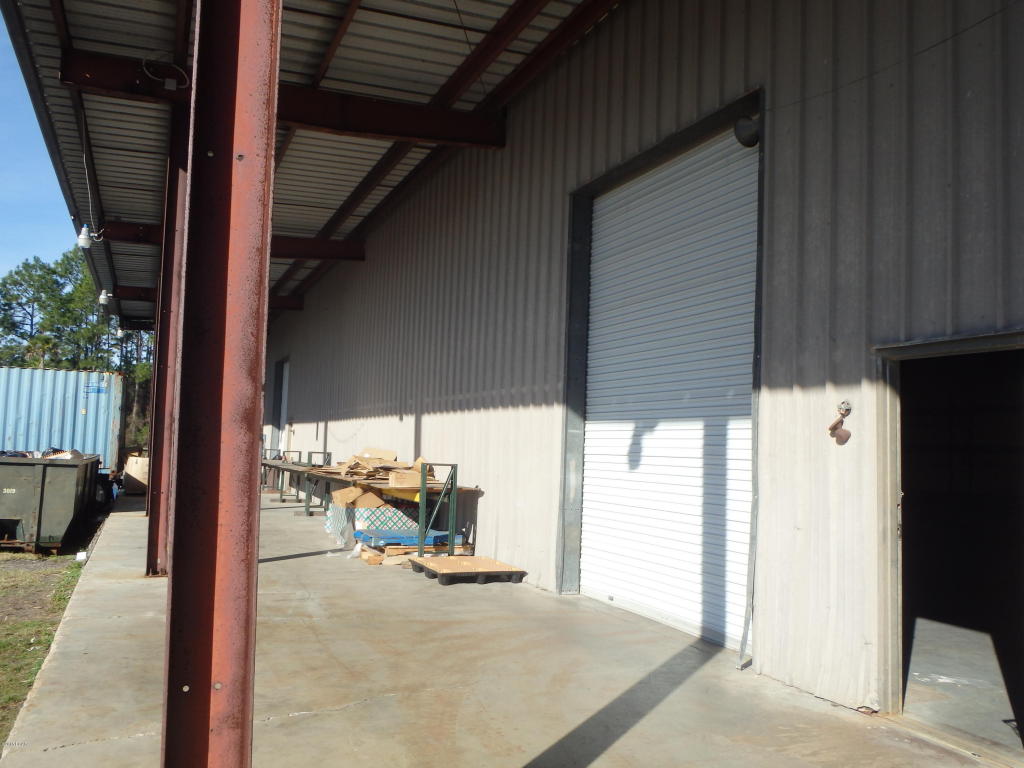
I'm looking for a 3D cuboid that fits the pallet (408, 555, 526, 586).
[{"bbox_3d":[-0.541,2.185,9.680,1.020,0.140,1.220,4,-5,-22],"label":"pallet"}]

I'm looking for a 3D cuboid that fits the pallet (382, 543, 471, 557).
[{"bbox_3d":[-1.365,2.279,11.564,1.120,0.135,1.100,4,-5,-24],"label":"pallet"}]

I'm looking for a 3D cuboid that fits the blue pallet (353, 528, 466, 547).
[{"bbox_3d":[-1.465,2.138,11.615,1.240,0.135,1.020,4,-5,-24],"label":"blue pallet"}]

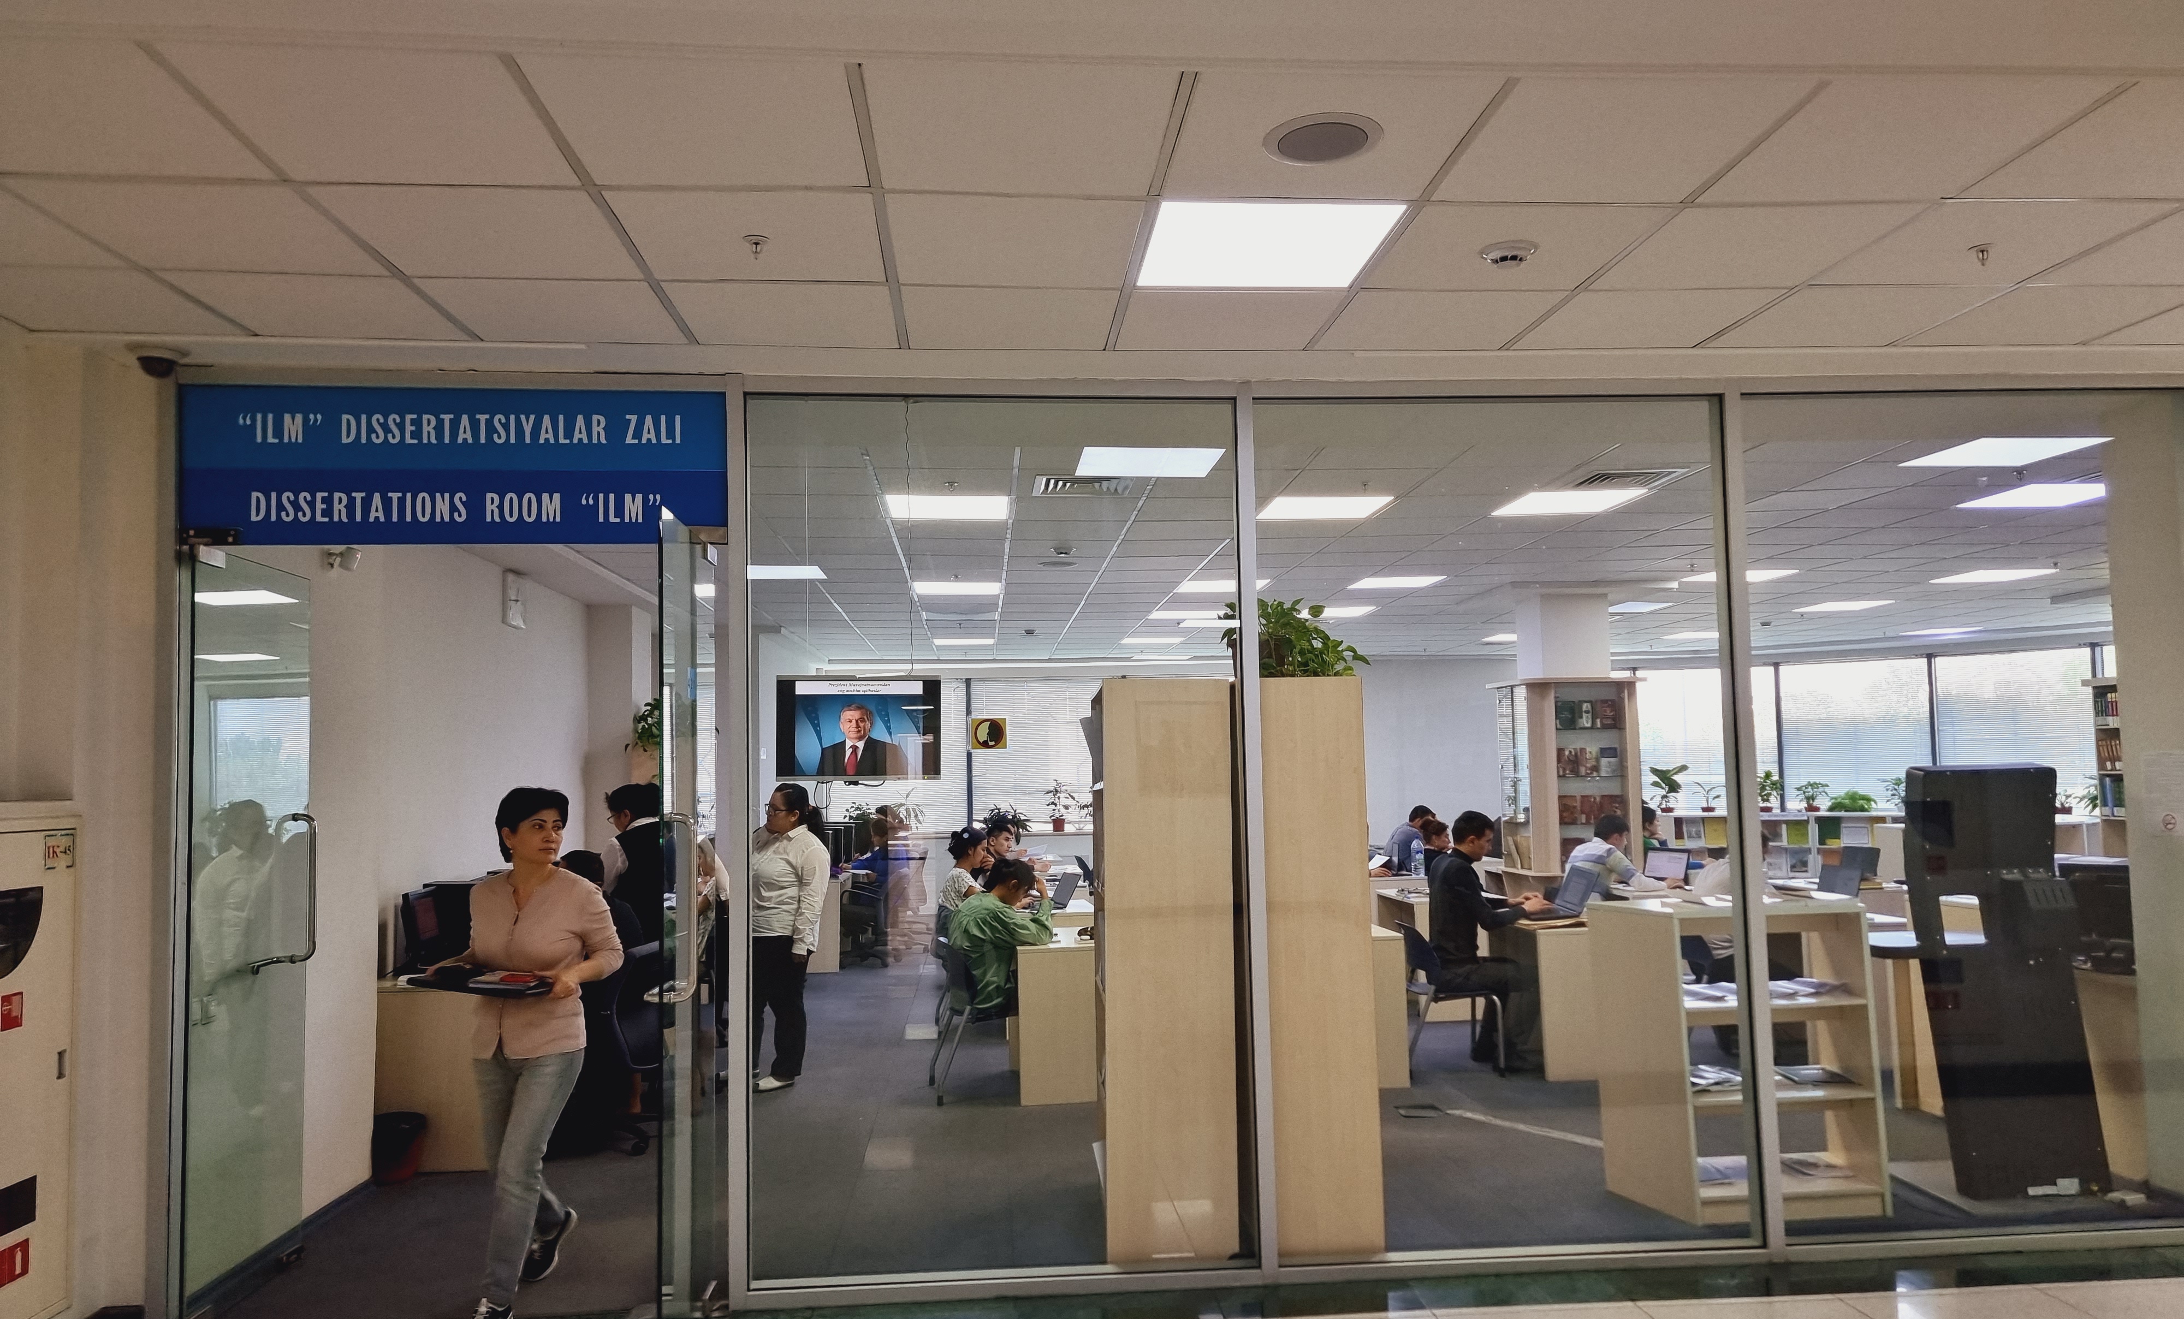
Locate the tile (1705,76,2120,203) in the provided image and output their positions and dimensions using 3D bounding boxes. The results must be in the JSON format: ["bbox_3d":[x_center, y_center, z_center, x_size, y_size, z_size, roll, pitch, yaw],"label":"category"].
[{"bbox_3d":[1.665,-1.078,3.140,0.588,0.025,0.560,-1,-4,-4],"label":"tile"}]

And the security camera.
[{"bbox_3d":[-2.693,-0.856,4.378,0.140,0.085,0.140,-1,-5,-4],"label":"security camera"}]

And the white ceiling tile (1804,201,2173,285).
[{"bbox_3d":[2.200,-1.024,3.741,0.595,0.020,0.600,-1,-4,-5],"label":"white ceiling tile"}]

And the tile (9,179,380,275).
[{"bbox_3d":[-1.959,-0.968,3.400,0.580,0.015,0.590,-1,-4,-4],"label":"tile"}]

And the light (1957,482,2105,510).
[{"bbox_3d":[4.666,-0.800,7.437,0.590,0.030,0.590,-1,-4,-4],"label":"light"}]

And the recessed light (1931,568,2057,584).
[{"bbox_3d":[6.314,-0.605,10.626,0.590,0.040,0.590,-1,-4,-4],"label":"recessed light"}]

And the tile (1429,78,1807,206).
[{"bbox_3d":[1.059,-1.064,3.100,0.588,0.025,0.560,-1,-4,-4],"label":"tile"}]

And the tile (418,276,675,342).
[{"bbox_3d":[-1.418,-0.933,4.046,0.595,0.020,0.570,-1,-4,-5],"label":"tile"}]

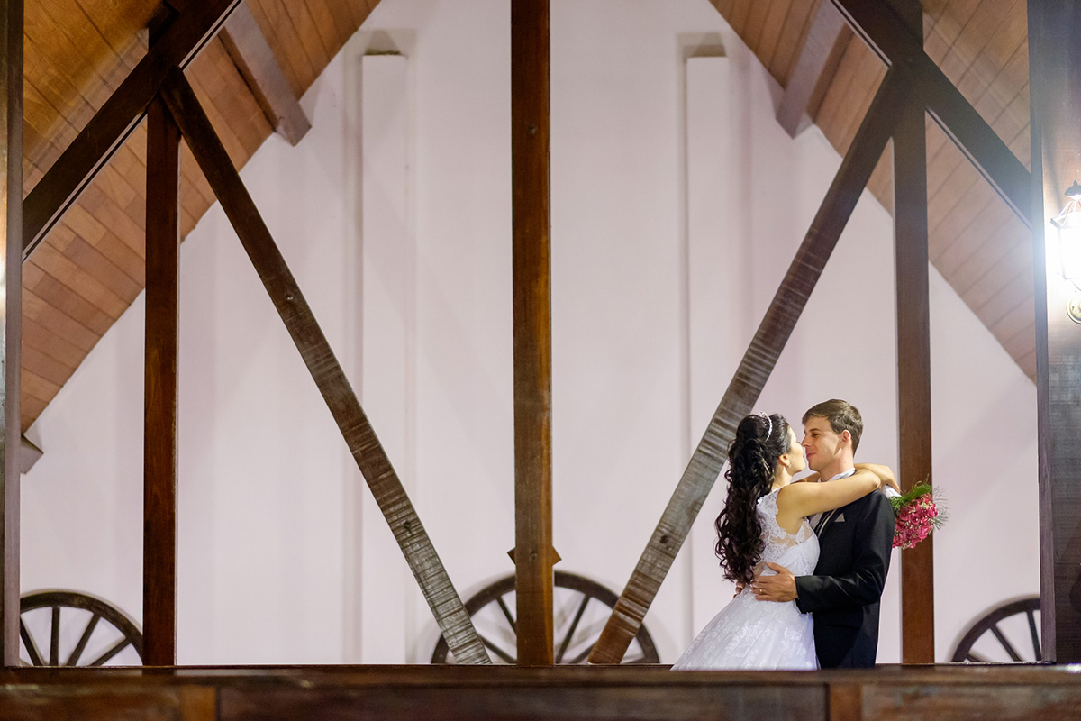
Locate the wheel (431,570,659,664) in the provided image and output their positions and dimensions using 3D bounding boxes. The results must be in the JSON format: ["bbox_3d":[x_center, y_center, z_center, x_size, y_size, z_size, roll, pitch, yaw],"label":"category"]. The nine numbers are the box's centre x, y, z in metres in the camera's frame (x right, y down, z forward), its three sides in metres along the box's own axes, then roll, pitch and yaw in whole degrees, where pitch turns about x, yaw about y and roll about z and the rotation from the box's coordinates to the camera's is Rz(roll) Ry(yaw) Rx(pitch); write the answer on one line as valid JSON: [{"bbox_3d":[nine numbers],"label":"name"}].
[{"bbox_3d":[0.025,1.614,12.450,1.152,1.152,0.120,0,-5,1],"label":"wheel"}]

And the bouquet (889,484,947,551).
[{"bbox_3d":[1.270,0.532,8.580,0.230,0.250,0.230,-43,-12,0],"label":"bouquet"}]

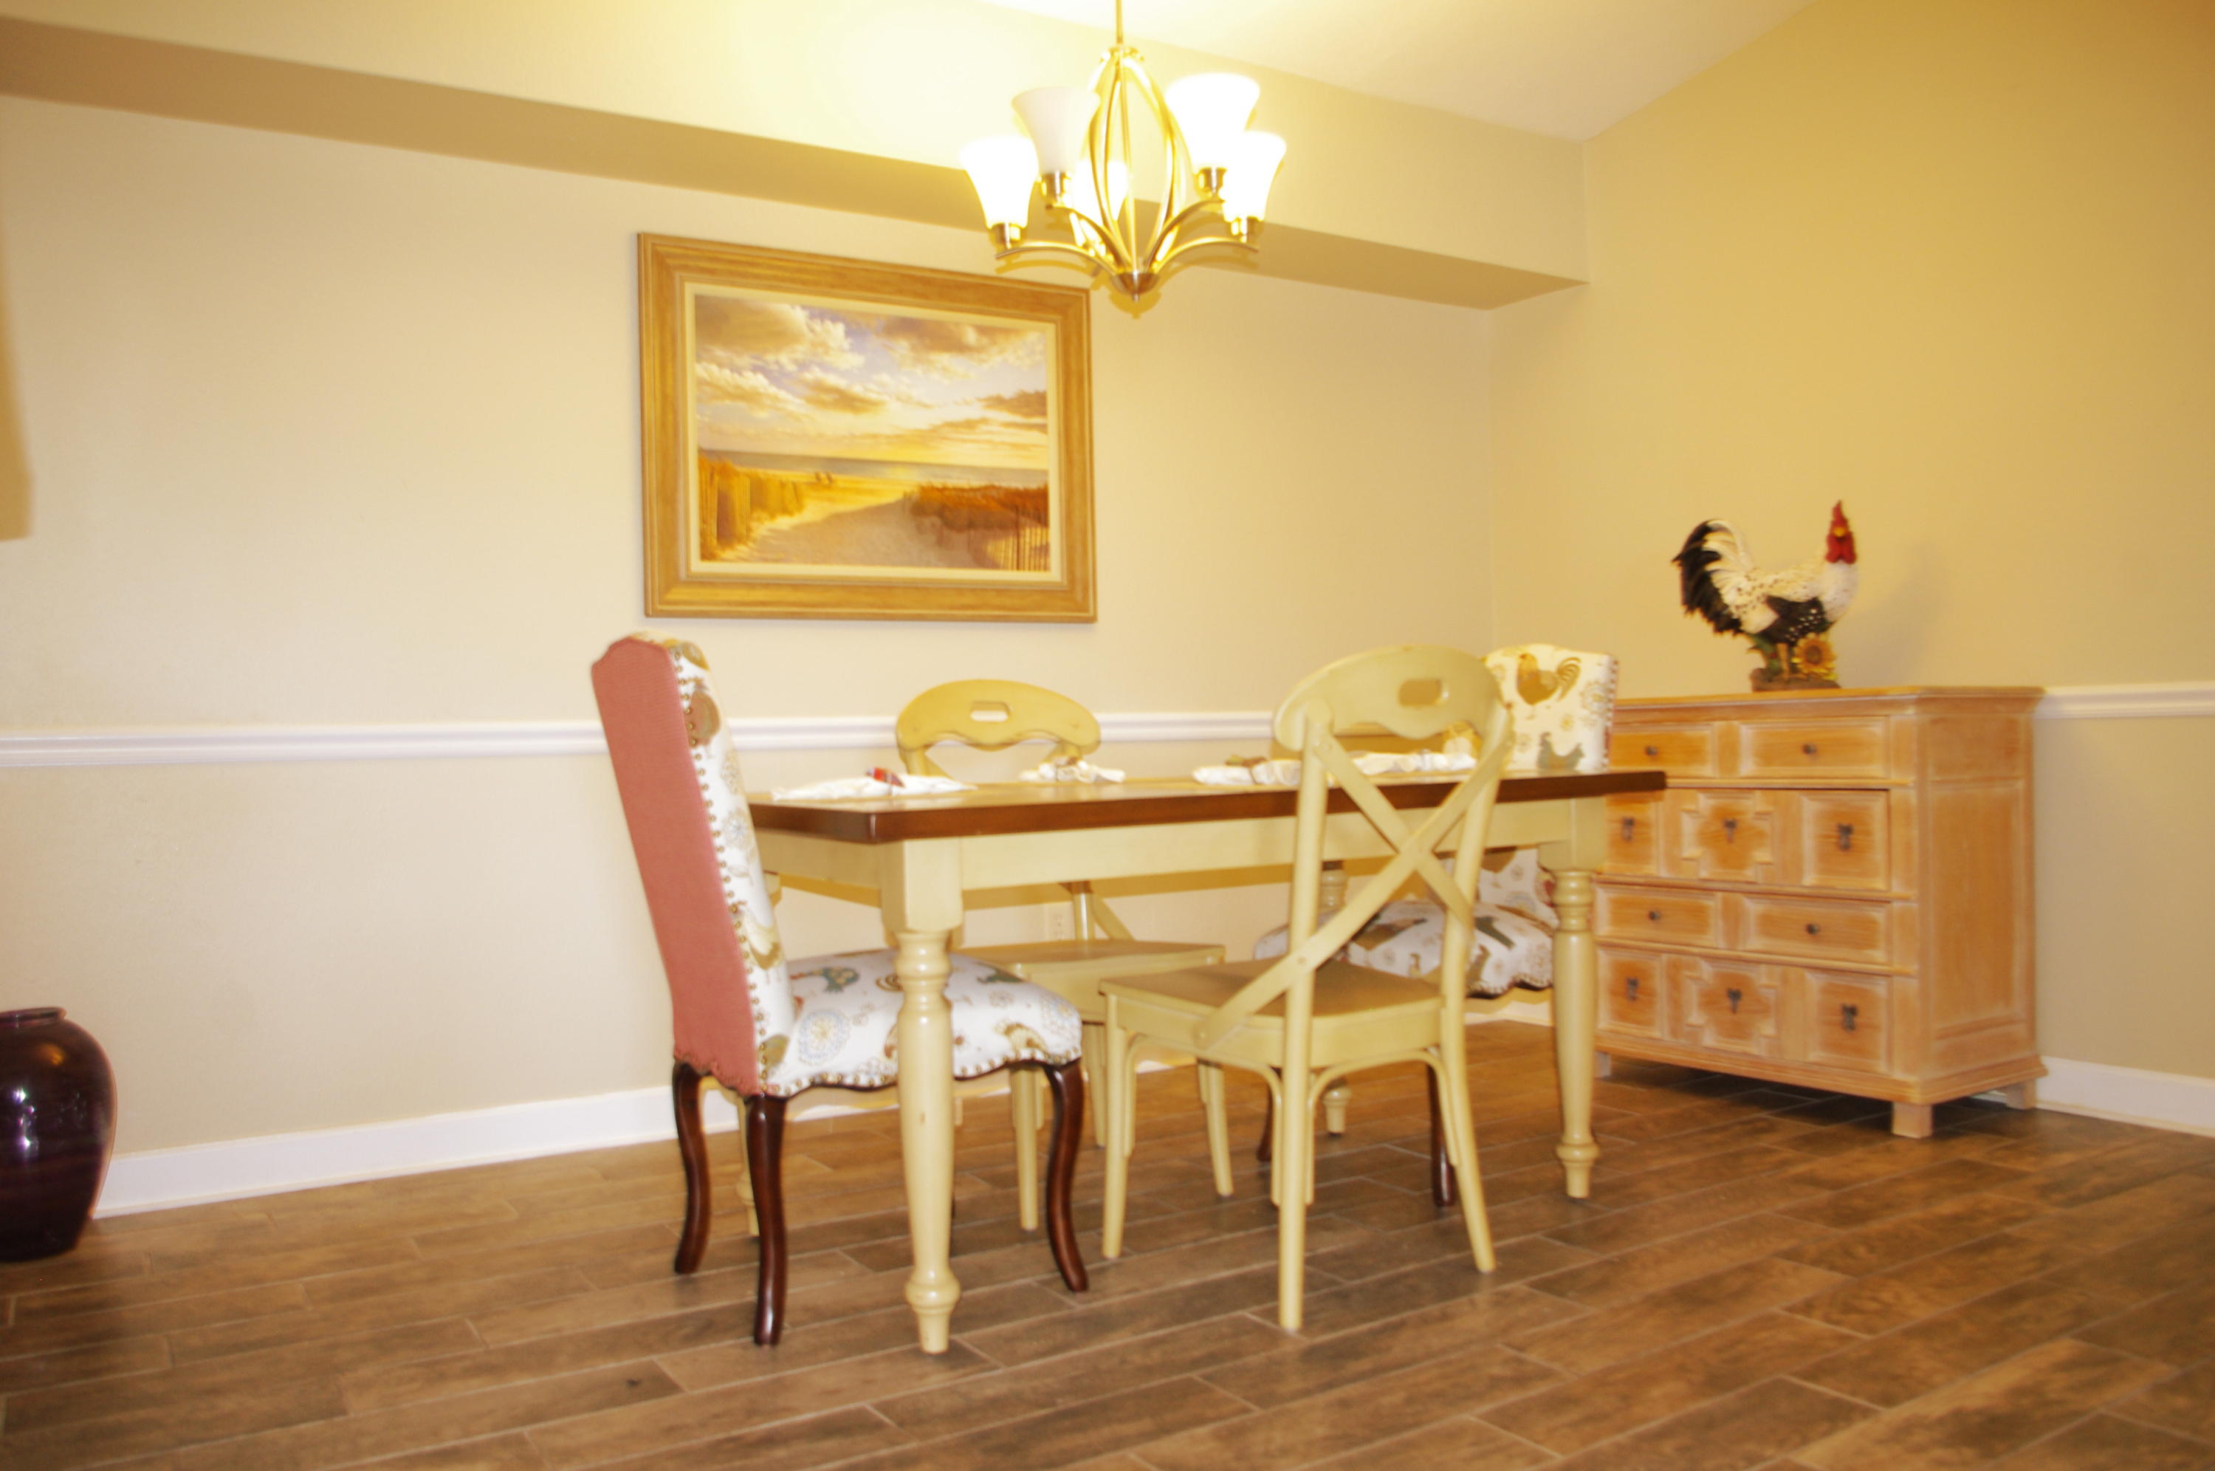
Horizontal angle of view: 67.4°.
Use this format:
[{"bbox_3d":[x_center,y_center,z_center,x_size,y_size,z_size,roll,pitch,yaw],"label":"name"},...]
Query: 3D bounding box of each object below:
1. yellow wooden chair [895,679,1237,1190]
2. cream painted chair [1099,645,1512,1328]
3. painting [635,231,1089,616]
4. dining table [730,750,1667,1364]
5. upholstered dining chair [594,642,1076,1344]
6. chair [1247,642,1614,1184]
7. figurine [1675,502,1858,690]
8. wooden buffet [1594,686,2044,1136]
[{"bbox_3d":[-0.083,0.372,3.194,0.472,0.980,0.535,-1,0,-31],"label":"yellow wooden chair"},{"bbox_3d":[0.305,0.360,2.654,0.472,0.980,0.535,-1,0,-34],"label":"cream painted chair"},{"bbox_3d":[-0.528,-0.691,3.895,1.143,0.846,0.043,-1,0,-31],"label":"painting"},{"bbox_3d":[0.119,0.473,2.957,1.530,0.766,0.909,-1,0,-31],"label":"dining table"},{"bbox_3d":[-0.435,0.357,2.630,0.637,1.024,0.527,-1,0,-31],"label":"upholstered dining chair"},{"bbox_3d":[0.672,0.326,3.348,0.649,1.028,0.494,-1,0,-41],"label":"chair"},{"bbox_3d":[1.524,-0.302,3.838,0.170,0.425,0.459,-1,0,-37],"label":"figurine"},{"bbox_3d":[1.564,0.360,3.802,0.438,0.914,0.935,-1,0,-31],"label":"wooden buffet"}]

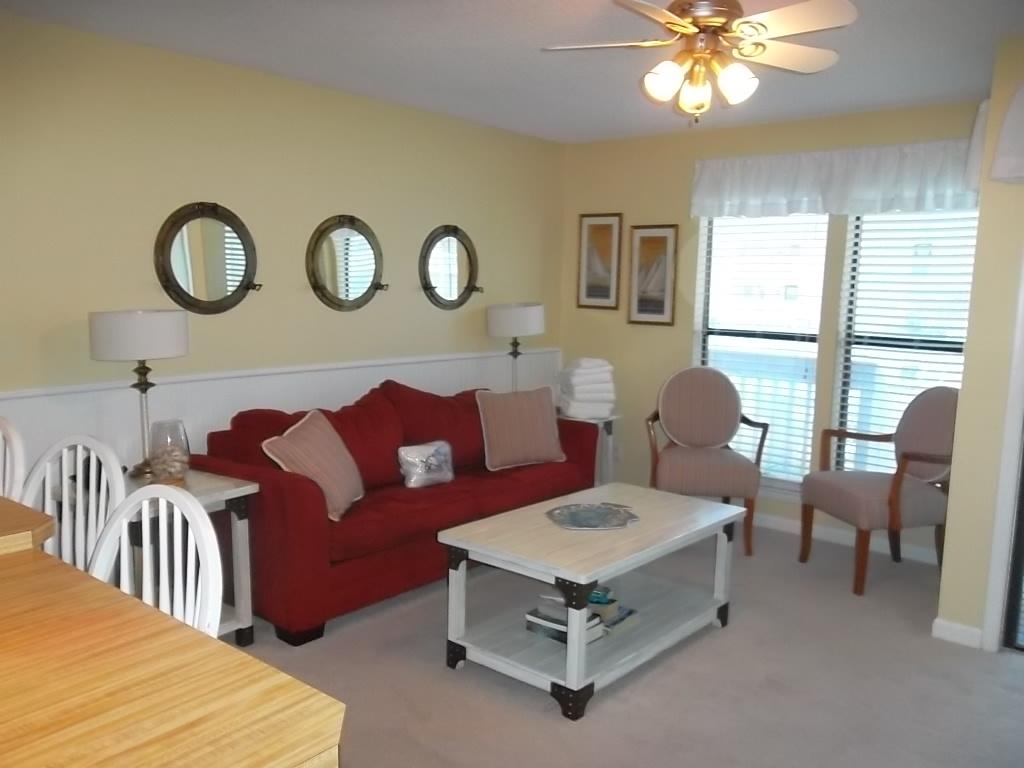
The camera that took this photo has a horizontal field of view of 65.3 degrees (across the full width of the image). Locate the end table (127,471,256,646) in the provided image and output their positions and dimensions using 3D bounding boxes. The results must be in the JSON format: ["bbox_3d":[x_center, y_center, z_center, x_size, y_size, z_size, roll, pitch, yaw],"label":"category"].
[{"bbox_3d":[-1.334,0.695,3.058,0.536,0.625,0.493,7,9,36],"label":"end table"}]

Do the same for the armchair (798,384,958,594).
[{"bbox_3d":[1.873,0.488,3.974,0.658,0.955,0.643,0,8,-12],"label":"armchair"}]

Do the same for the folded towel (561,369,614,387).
[{"bbox_3d":[0.463,-0.060,4.885,0.270,0.100,0.250,-1,8,-14],"label":"folded towel"}]

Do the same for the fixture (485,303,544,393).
[{"bbox_3d":[0.021,-0.172,5.070,0.360,0.670,0.360,1,7,0],"label":"fixture"}]

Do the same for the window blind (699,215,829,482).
[{"bbox_3d":[1.433,-0.271,4.768,0.808,1.614,0.100,8,10,42],"label":"window blind"}]

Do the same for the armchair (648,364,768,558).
[{"bbox_3d":[1.076,0.398,4.512,0.643,0.955,0.658,2,7,6],"label":"armchair"}]

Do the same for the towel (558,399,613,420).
[{"bbox_3d":[0.458,0.144,4.912,0.280,0.106,0.260,-1,8,-14],"label":"towel"}]

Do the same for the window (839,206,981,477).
[{"bbox_3d":[2.042,-0.181,4.198,0.643,1.616,0.064,8,10,42],"label":"window"}]

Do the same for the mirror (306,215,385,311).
[{"bbox_3d":[-0.889,-0.653,4.298,0.055,0.515,0.515,8,10,41],"label":"mirror"}]

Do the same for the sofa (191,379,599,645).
[{"bbox_3d":[-0.508,0.459,4.165,0.900,0.930,2.080,8,10,41],"label":"sofa"}]

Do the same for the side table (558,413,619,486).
[{"bbox_3d":[0.289,0.502,4.840,0.536,0.625,0.472,8,10,42],"label":"side table"}]

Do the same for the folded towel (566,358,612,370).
[{"bbox_3d":[0.465,-0.133,4.876,0.255,0.060,0.240,-1,8,-14],"label":"folded towel"}]

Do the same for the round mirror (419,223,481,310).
[{"bbox_3d":[-0.377,-0.711,4.884,0.055,0.515,0.515,8,10,41],"label":"round mirror"}]

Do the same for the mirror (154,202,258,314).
[{"bbox_3d":[-1.418,-0.583,3.731,0.057,0.515,0.508,8,10,42],"label":"mirror"}]

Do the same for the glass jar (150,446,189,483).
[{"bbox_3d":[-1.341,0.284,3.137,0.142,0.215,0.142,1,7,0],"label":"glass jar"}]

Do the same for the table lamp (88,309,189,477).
[{"bbox_3d":[-1.482,0.034,3.187,0.357,0.645,0.357,8,10,42],"label":"table lamp"}]

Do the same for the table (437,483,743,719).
[{"bbox_3d":[0.346,0.783,3.128,0.649,0.513,1.135,8,10,41],"label":"table"}]

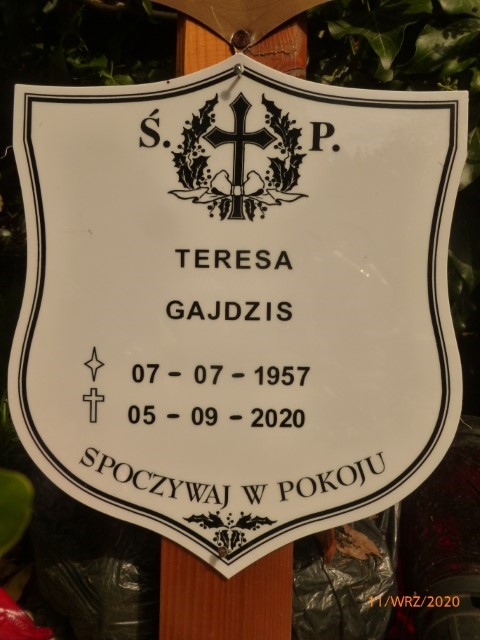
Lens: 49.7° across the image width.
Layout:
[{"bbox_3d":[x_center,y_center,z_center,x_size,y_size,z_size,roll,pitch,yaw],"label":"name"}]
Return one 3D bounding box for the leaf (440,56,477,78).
[{"bbox_3d":[0.177,-0.206,0.420,0.031,0.022,0.018,2,5,11],"label":"leaf"}]

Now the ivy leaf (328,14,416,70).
[{"bbox_3d":[0.102,-0.216,0.400,0.070,0.047,0.022,2,5,6],"label":"ivy leaf"}]

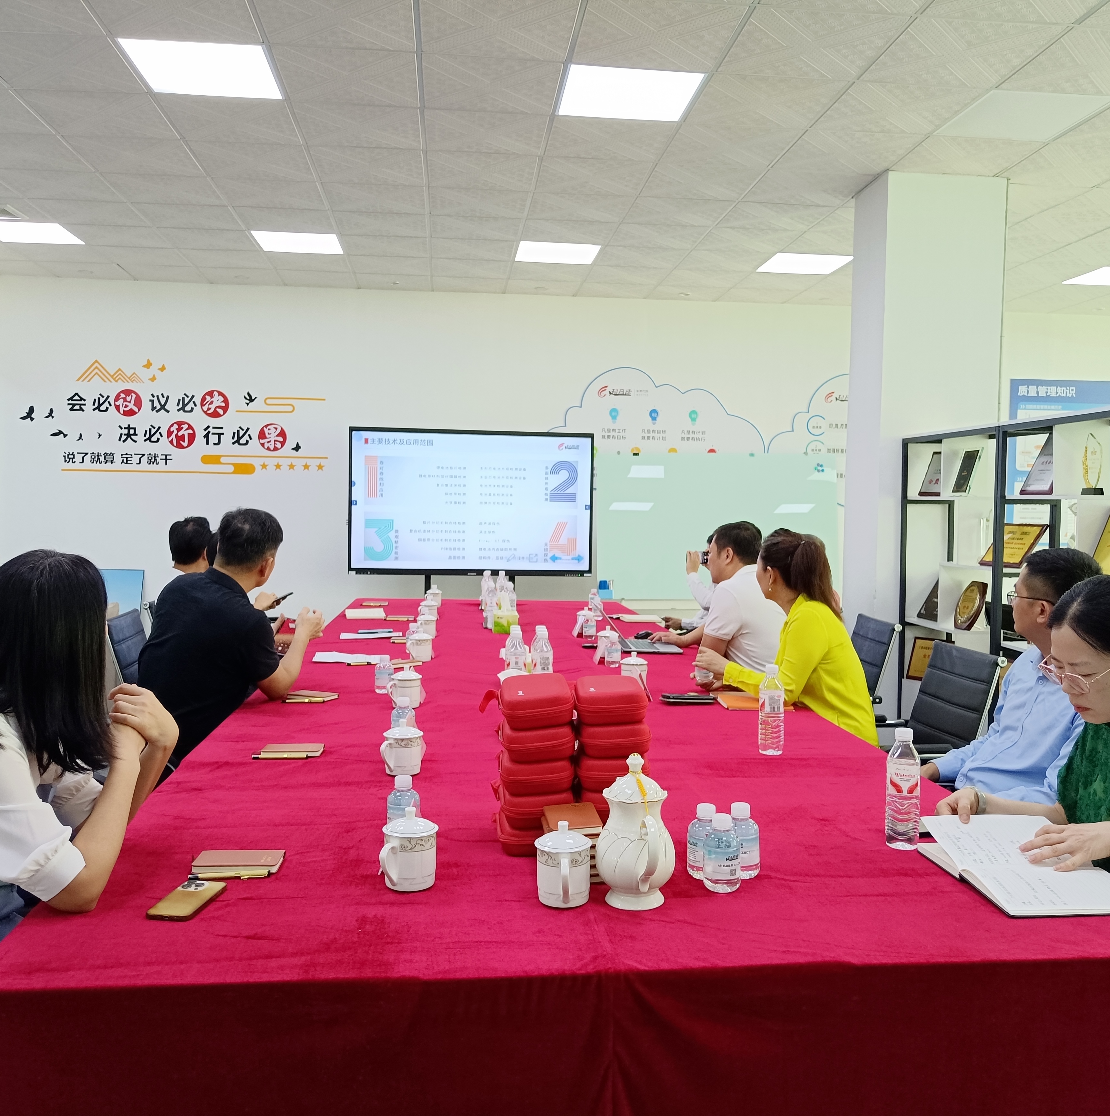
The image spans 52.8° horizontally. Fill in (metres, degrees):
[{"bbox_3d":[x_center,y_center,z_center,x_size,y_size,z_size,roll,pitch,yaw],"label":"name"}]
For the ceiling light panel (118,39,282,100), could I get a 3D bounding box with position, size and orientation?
[{"bbox_3d":[-1.469,-2.054,4.686,0.597,0.030,0.597,1,2,-6],"label":"ceiling light panel"}]

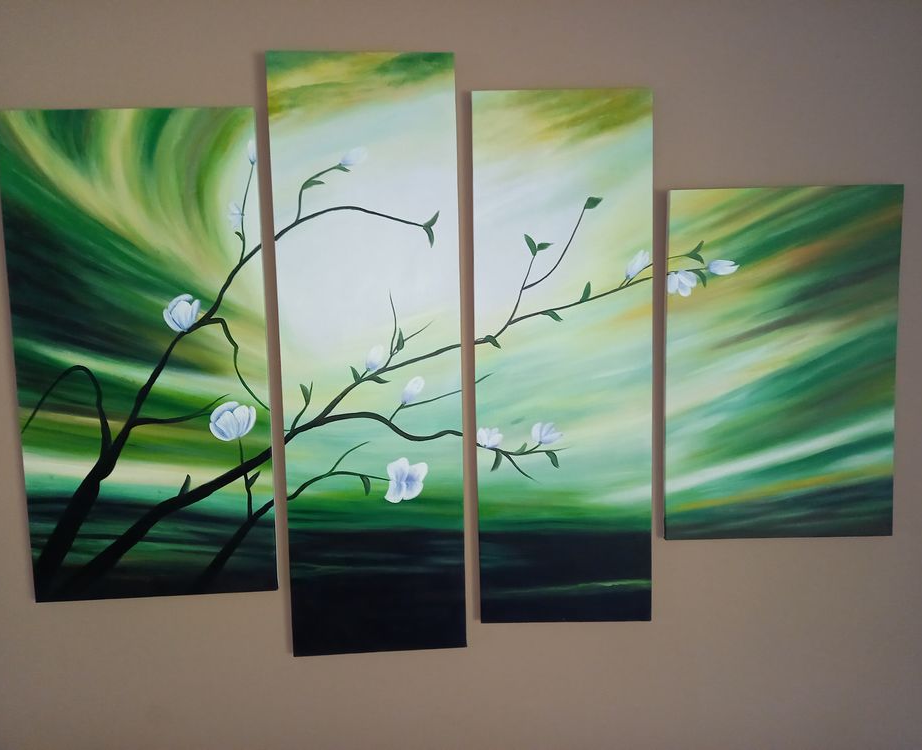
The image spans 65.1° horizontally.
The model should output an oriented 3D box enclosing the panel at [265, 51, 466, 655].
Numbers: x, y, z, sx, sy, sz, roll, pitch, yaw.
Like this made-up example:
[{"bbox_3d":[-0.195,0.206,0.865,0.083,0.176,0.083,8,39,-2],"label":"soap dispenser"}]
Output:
[{"bbox_3d":[-0.150,-0.019,1.211,0.300,1.000,0.019,-1,6,-3],"label":"panel"}]

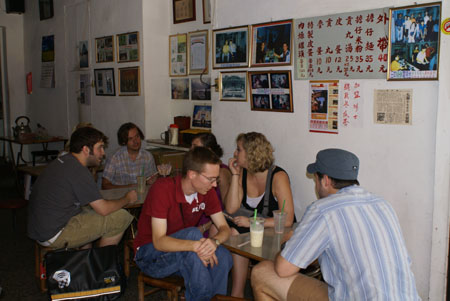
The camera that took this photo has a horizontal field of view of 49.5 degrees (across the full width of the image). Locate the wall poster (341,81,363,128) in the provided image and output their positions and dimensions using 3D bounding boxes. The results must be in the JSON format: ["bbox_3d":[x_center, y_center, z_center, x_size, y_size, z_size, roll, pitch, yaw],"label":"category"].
[{"bbox_3d":[0.792,-0.287,3.050,0.006,0.294,0.159,-6,9,-44],"label":"wall poster"}]

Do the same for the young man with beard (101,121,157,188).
[{"bbox_3d":[-0.848,0.290,4.380,0.500,1.060,0.660,-1,6,-6],"label":"young man with beard"}]

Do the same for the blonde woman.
[{"bbox_3d":[0.217,0.434,3.070,0.460,1.080,0.580,4,7,30],"label":"blonde woman"}]

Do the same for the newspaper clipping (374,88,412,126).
[{"bbox_3d":[0.984,-0.255,2.853,0.006,0.208,0.237,-6,9,-44],"label":"newspaper clipping"}]

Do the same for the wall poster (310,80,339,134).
[{"bbox_3d":[0.626,-0.277,3.101,0.215,0.334,0.010,7,12,43],"label":"wall poster"}]

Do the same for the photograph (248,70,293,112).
[{"bbox_3d":[0.336,-0.422,3.496,0.025,0.284,0.398,-6,6,-44],"label":"photograph"}]

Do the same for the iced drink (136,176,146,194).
[{"bbox_3d":[-0.719,0.303,4.200,0.085,0.140,0.085,0,6,0],"label":"iced drink"}]

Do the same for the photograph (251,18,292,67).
[{"bbox_3d":[0.334,-0.749,3.461,0.025,0.307,0.384,-6,9,-44],"label":"photograph"}]

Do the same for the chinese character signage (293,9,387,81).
[{"bbox_3d":[0.726,-0.651,3.075,0.010,0.411,0.713,-6,9,-44],"label":"chinese character signage"}]

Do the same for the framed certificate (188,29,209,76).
[{"bbox_3d":[-0.231,-0.885,4.446,0.025,0.385,0.271,-6,9,-44],"label":"framed certificate"}]

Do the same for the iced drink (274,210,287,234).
[{"bbox_3d":[0.339,0.441,3.000,0.086,0.136,0.086,0,6,0],"label":"iced drink"}]

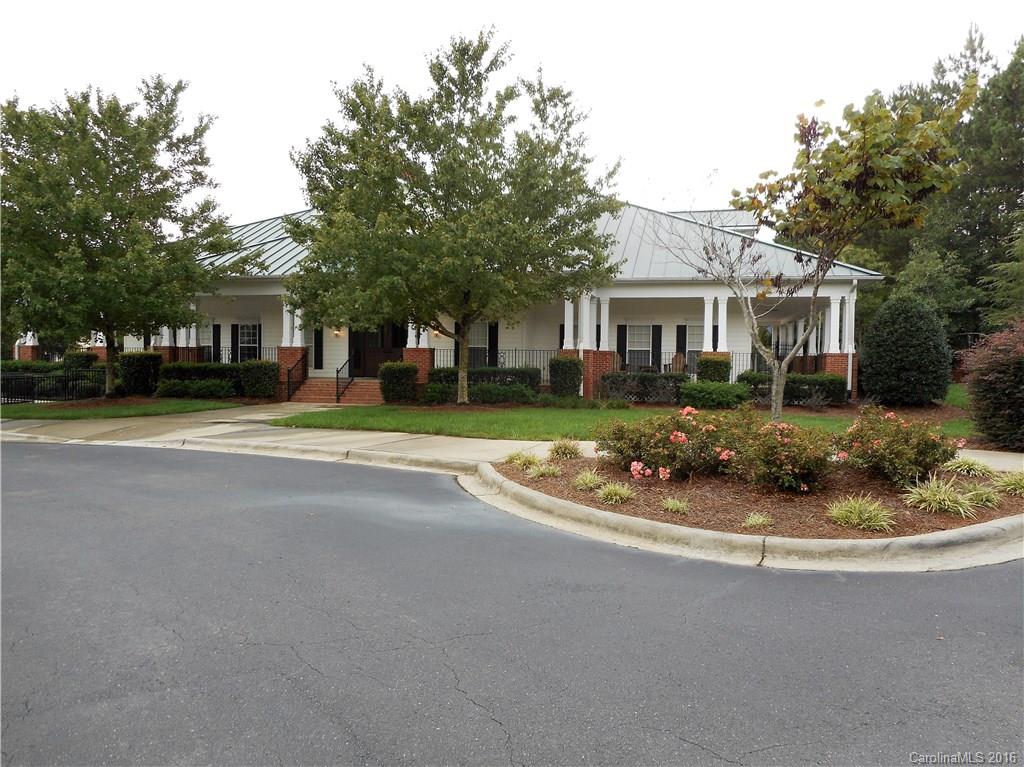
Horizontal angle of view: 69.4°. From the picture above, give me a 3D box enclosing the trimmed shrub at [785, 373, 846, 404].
[{"bbox_3d":[9.541,0.139,23.432,1.818,0.899,1.060,1,2,11],"label":"trimmed shrub"}]

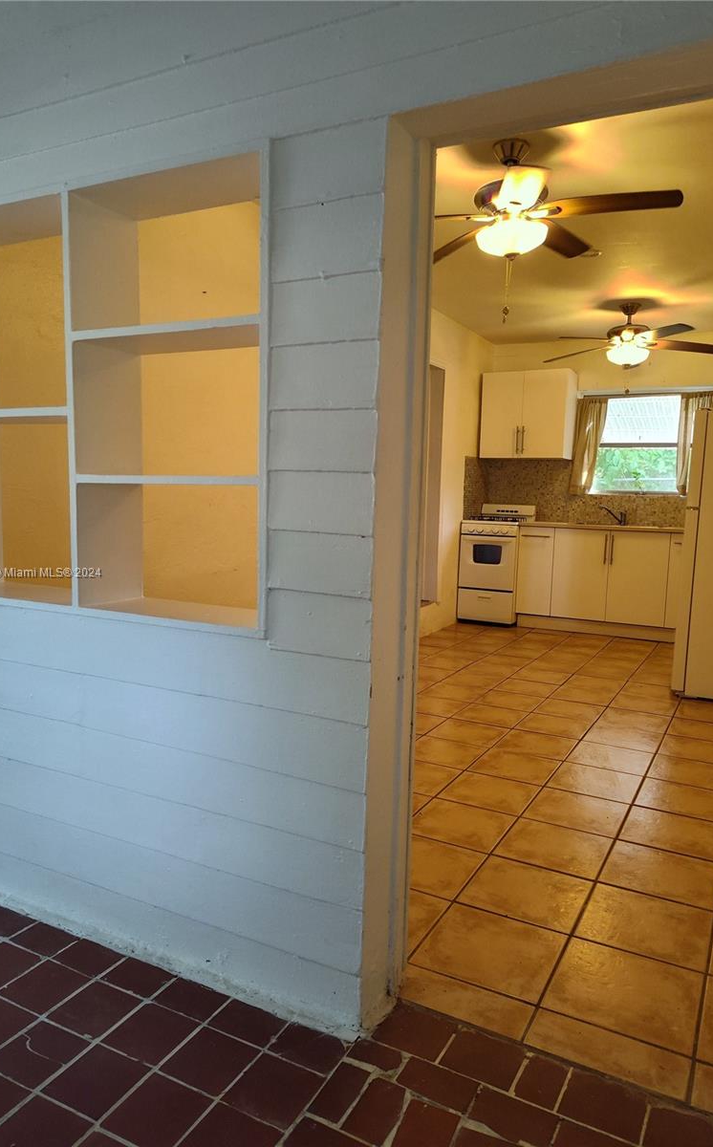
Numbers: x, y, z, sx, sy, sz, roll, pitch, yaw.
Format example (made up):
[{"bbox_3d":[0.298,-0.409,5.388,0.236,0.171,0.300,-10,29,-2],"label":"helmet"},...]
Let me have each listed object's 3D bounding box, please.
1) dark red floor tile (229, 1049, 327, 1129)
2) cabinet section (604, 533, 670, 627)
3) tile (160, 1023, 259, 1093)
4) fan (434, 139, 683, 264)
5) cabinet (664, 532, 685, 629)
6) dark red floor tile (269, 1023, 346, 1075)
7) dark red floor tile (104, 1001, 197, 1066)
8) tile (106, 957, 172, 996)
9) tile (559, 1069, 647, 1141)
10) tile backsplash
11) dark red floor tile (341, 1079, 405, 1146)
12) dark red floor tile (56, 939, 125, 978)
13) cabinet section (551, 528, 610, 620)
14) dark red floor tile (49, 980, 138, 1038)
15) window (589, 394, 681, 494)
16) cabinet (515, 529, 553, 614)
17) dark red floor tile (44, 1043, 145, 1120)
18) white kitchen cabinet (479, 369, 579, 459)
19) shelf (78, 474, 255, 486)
[{"bbox_3d":[-0.164,1.043,1.536,0.149,0.013,0.148,5,7,27],"label":"dark red floor tile"},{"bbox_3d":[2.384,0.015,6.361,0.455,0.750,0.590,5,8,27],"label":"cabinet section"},{"bbox_3d":[-0.309,1.032,1.609,0.151,0.013,0.149,5,7,27],"label":"tile"},{"bbox_3d":[0.635,-1.522,3.126,1.270,0.458,1.270,5,7,28],"label":"fan"},{"bbox_3d":[2.777,0.043,6.206,0.380,0.780,0.610,5,7,28],"label":"cabinet"},{"bbox_3d":[-0.108,1.026,1.642,0.148,0.010,0.097,5,7,27],"label":"dark red floor tile"},{"bbox_3d":[-0.454,1.020,1.684,0.151,0.013,0.149,5,7,27],"label":"dark red floor tile"},{"bbox_3d":[-0.534,0.993,1.859,0.156,0.010,0.097,5,7,27],"label":"tile"},{"bbox_3d":[0.490,1.060,1.510,0.150,0.013,0.124,5,7,27],"label":"tile"},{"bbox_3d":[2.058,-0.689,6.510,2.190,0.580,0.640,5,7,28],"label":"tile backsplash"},{"bbox_3d":[0.037,1.053,1.489,0.081,0.013,0.140,5,7,27],"label":"dark red floor tile"},{"bbox_3d":[-0.683,0.985,1.942,0.152,0.013,0.102,5,7,27],"label":"dark red floor tile"},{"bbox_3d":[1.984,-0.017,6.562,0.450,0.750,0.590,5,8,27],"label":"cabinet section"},{"bbox_3d":[-0.597,1.004,1.748,0.153,0.010,0.147,5,7,27],"label":"dark red floor tile"},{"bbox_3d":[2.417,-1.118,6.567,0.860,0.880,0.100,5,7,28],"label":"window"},{"bbox_3d":[1.675,-0.043,6.797,0.302,0.760,0.590,5,8,28],"label":"cabinet"},{"bbox_3d":[-0.526,1.034,1.545,0.151,0.013,0.149,5,7,27],"label":"dark red floor tile"},{"bbox_3d":[1.559,-1.415,6.889,0.757,0.757,0.330,5,7,28],"label":"white kitchen cabinet"},{"bbox_3d":[-0.399,-0.227,1.871,0.542,0.021,0.235,5,7,27],"label":"shelf"}]

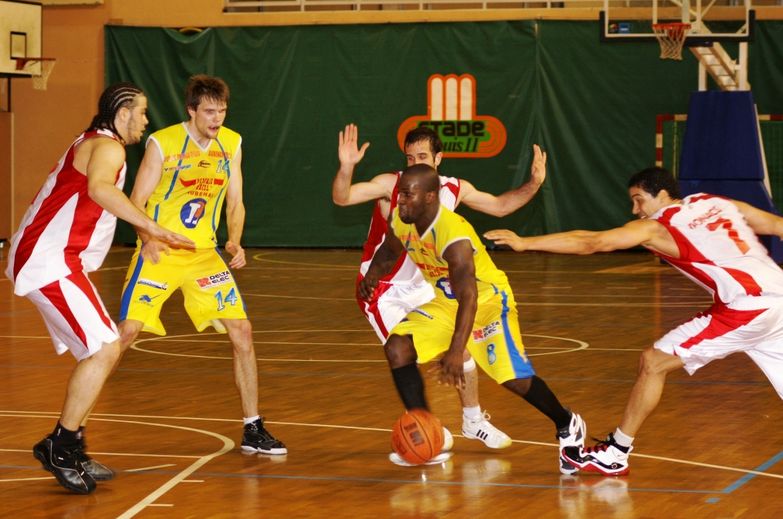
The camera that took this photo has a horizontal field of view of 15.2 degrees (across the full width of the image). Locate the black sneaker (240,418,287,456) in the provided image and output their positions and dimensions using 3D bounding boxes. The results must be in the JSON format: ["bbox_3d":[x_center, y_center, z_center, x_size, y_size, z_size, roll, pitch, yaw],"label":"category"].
[{"bbox_3d":[-0.647,0.899,14.930,0.115,0.160,0.310,-1,3,-34],"label":"black sneaker"}]

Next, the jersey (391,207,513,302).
[{"bbox_3d":[0.275,-0.028,13.680,0.420,0.570,0.260,2,43,41],"label":"jersey"}]

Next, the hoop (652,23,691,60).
[{"bbox_3d":[3.324,-2.585,34.750,0.470,0.450,0.490,1,2,17],"label":"hoop"}]

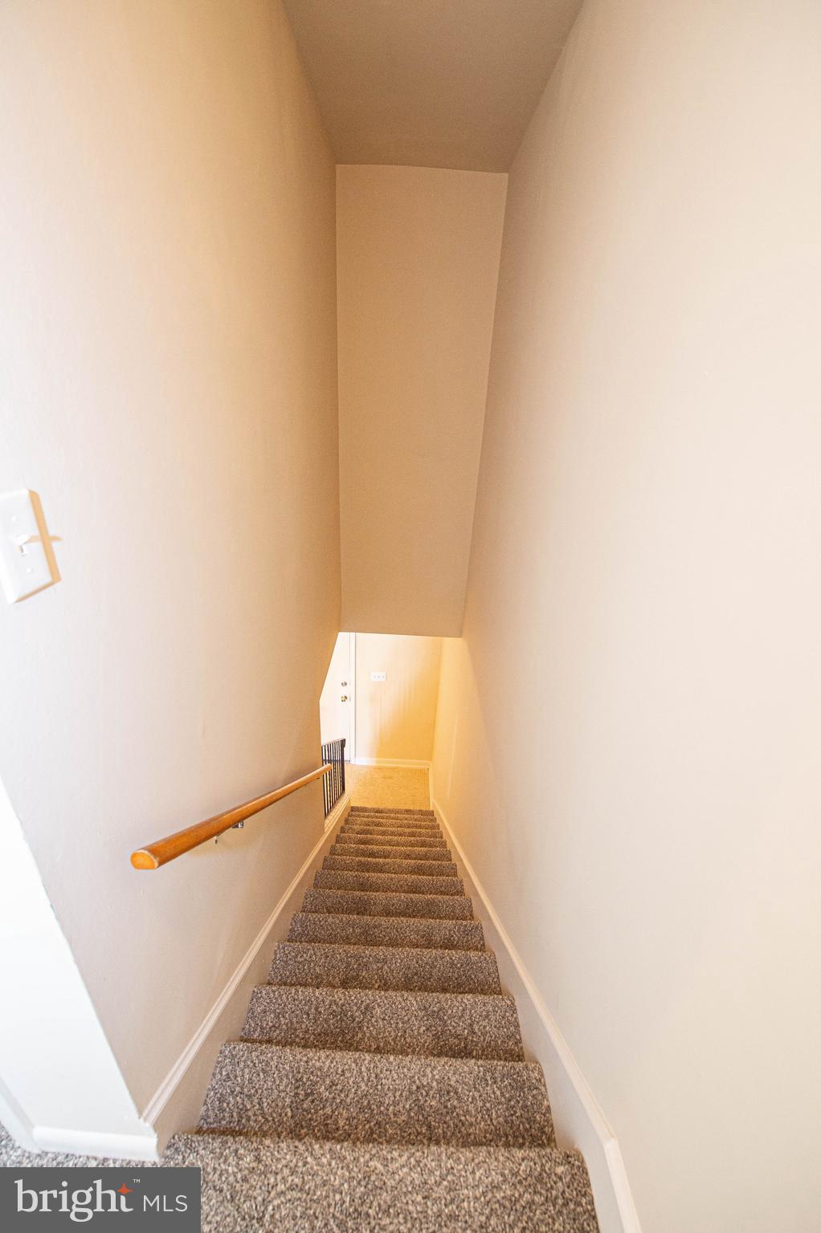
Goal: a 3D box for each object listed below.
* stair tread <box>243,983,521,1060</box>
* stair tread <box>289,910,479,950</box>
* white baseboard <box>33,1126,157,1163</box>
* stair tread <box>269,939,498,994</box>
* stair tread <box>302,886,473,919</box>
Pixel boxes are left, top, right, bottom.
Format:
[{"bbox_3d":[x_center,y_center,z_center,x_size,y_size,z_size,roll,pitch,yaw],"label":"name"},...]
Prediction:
[{"bbox_3d":[-0.092,1.391,1.570,0.900,0.050,0.275,3,24,-1],"label":"stair tread"},{"bbox_3d":[-0.110,1.523,2.187,0.900,0.050,0.275,3,24,-1],"label":"stair tread"},{"bbox_3d":[-0.660,1.117,1.014,0.257,0.090,0.016,3,24,-1],"label":"white baseboard"},{"bbox_3d":[-0.101,1.457,1.878,0.900,0.050,0.275,3,24,-1],"label":"stair tread"},{"bbox_3d":[-0.118,1.589,2.495,0.900,0.050,0.275,3,24,-1],"label":"stair tread"}]

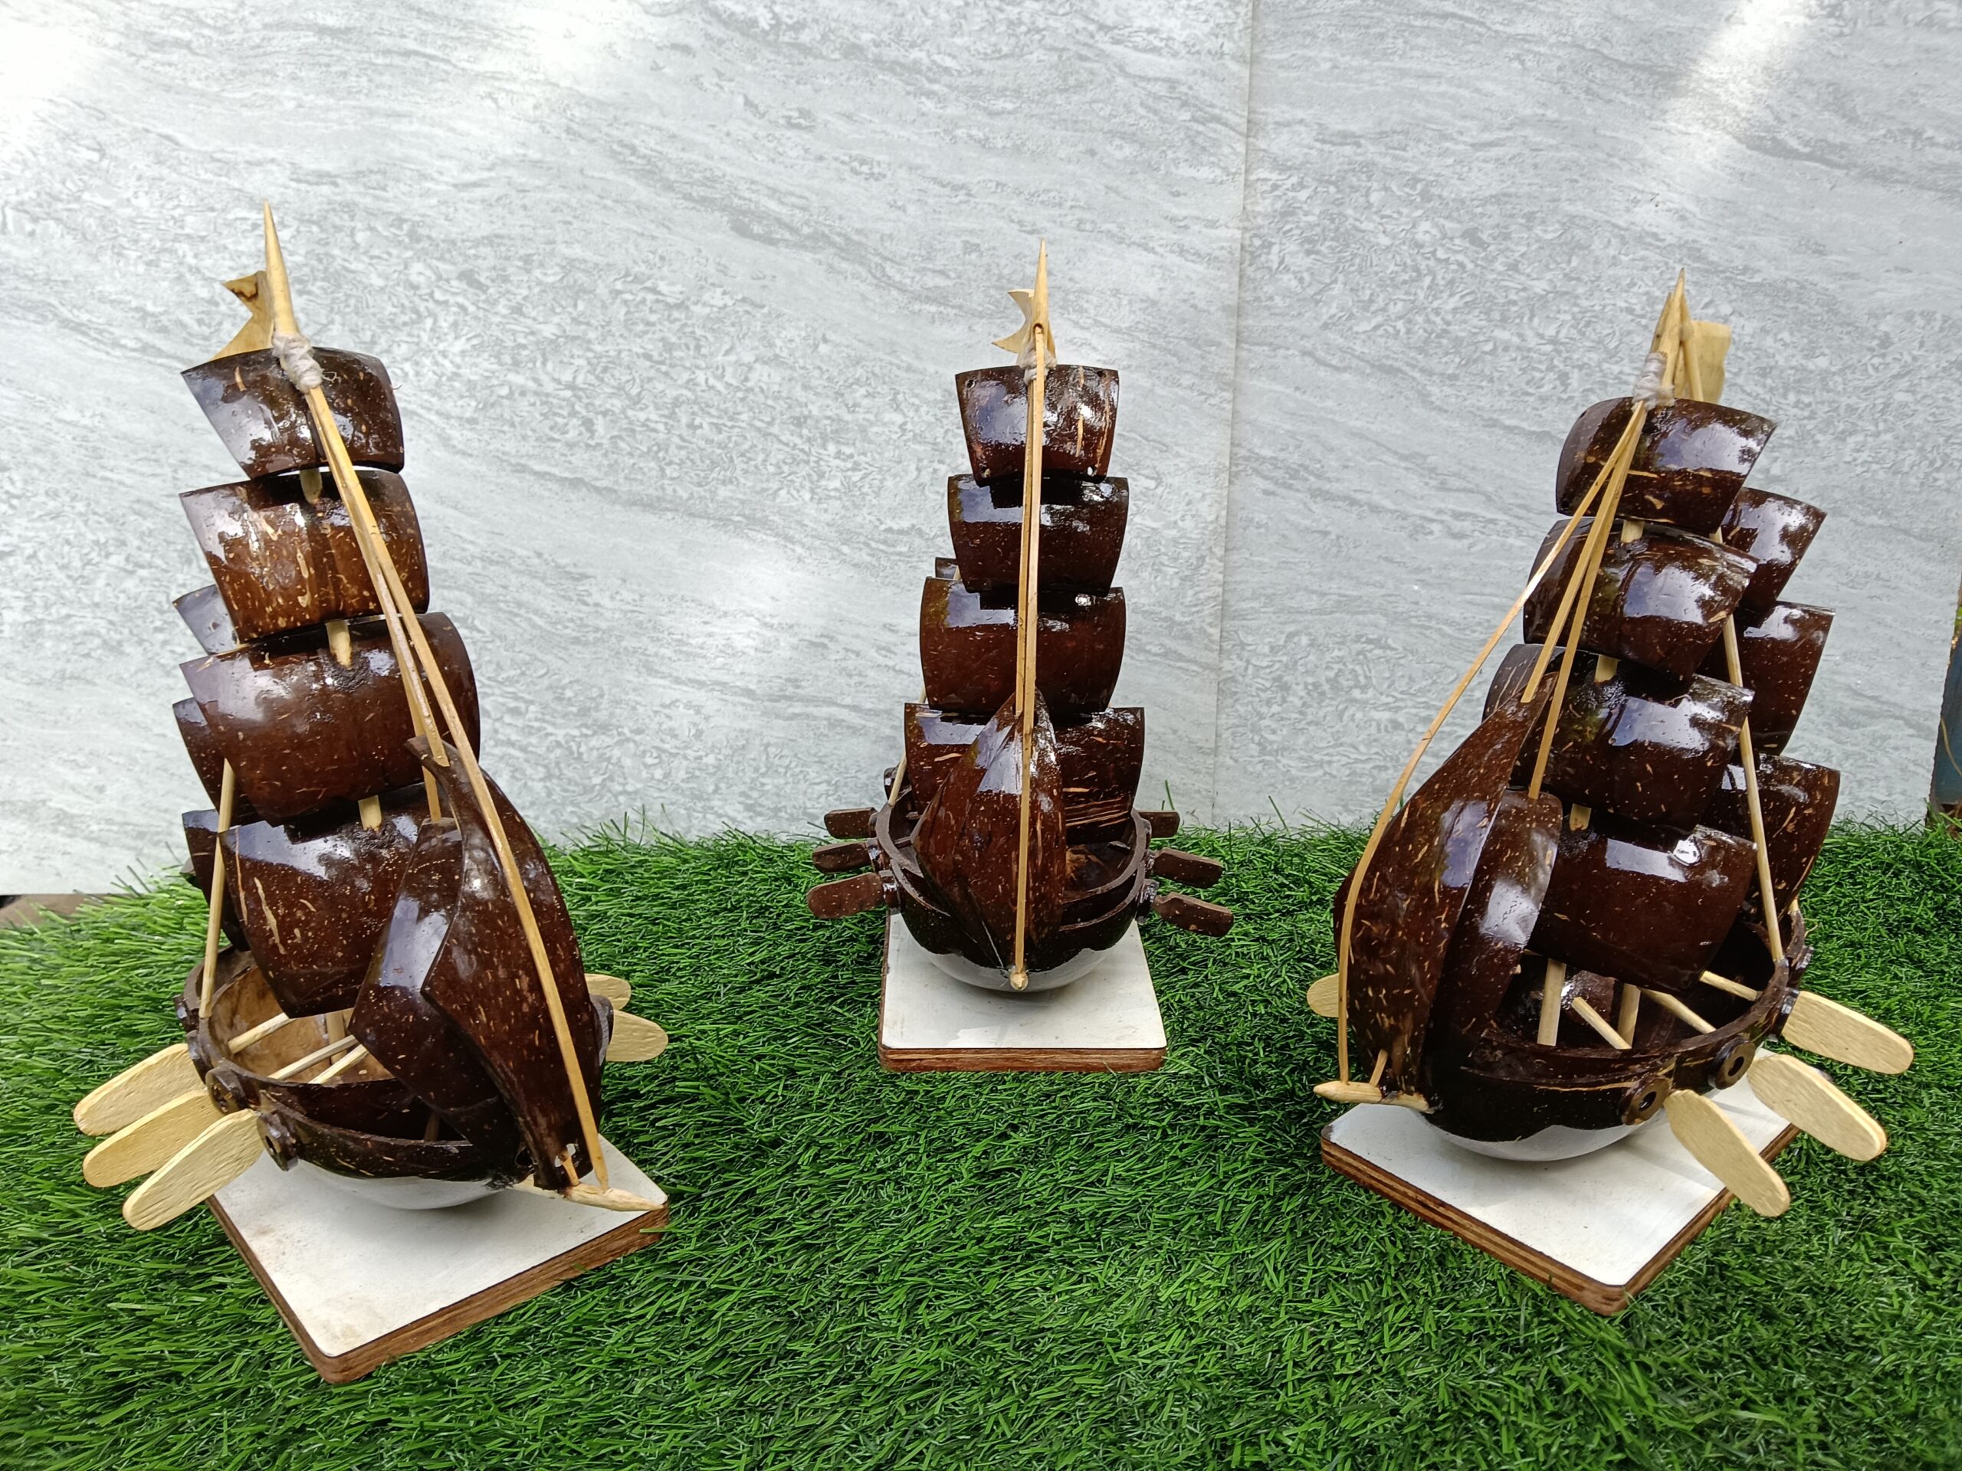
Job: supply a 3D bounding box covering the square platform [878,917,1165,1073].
[{"bbox_3d":[0.016,0.102,0.682,0.116,0.012,0.187,0,19,-1],"label":"square platform"}]

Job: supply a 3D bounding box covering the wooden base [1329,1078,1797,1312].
[{"bbox_3d":[0.229,0.146,0.559,0.187,0.012,0.113,-16,25,-40],"label":"wooden base"}]

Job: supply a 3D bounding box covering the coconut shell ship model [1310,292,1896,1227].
[{"bbox_3d":[0.199,0.008,0.480,0.223,0.299,0.183,-16,25,-39],"label":"coconut shell ship model"}]

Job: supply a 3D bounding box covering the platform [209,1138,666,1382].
[{"bbox_3d":[-0.208,0.152,0.528,0.114,0.012,0.187,-16,25,-40],"label":"platform"}]

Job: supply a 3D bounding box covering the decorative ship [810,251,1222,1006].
[{"bbox_3d":[0.016,-0.035,0.586,0.183,0.308,0.217,1,19,0],"label":"decorative ship"}]

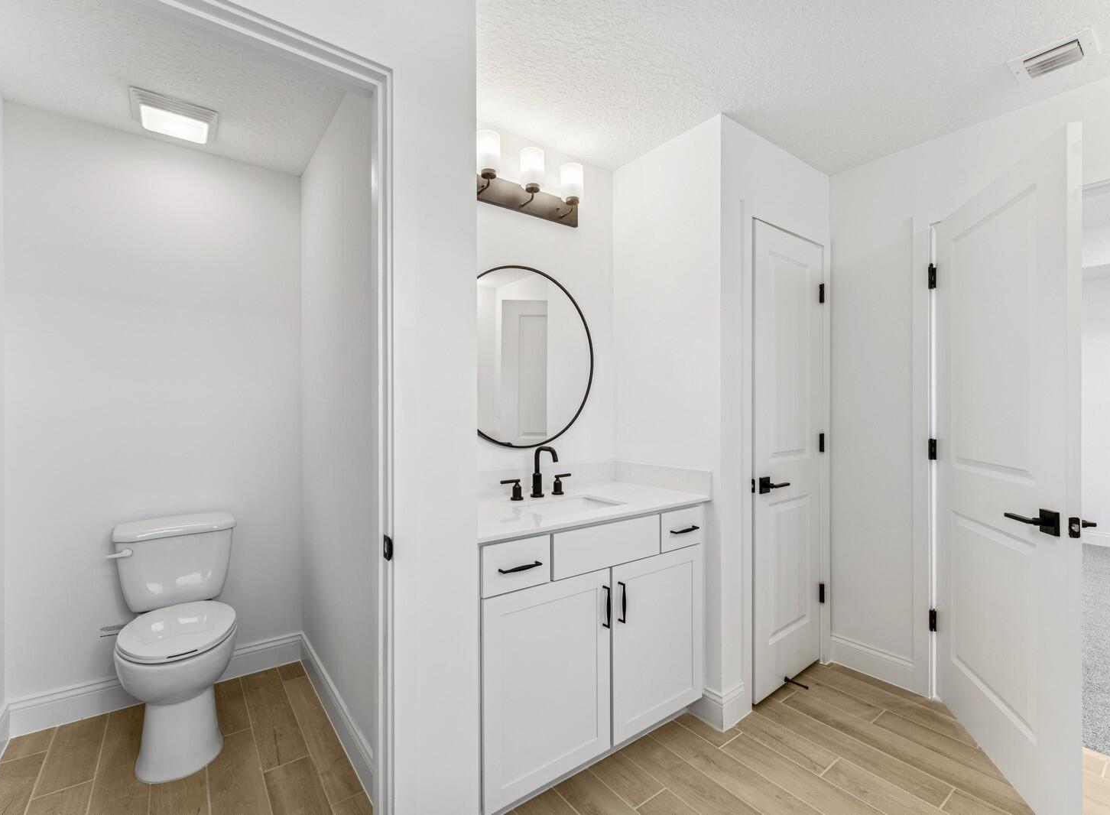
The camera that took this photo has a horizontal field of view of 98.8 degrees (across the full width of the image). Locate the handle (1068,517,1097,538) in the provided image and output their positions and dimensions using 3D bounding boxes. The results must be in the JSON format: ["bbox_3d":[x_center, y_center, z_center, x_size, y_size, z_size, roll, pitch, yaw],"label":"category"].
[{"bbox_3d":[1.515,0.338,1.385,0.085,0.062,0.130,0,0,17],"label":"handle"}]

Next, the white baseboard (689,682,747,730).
[{"bbox_3d":[0.680,1.210,1.980,0.148,0.140,0.152,0,0,-37],"label":"white baseboard"}]

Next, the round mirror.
[{"bbox_3d":[-0.128,-0.213,2.021,0.765,0.765,0.025,0,0,-35],"label":"round mirror"}]

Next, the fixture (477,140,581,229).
[{"bbox_3d":[-0.097,-0.943,1.961,0.590,0.225,0.160,0,0,-35],"label":"fixture"}]

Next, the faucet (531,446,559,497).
[{"bbox_3d":[-0.038,0.254,1.851,0.053,0.200,0.155,0,-1,-37],"label":"faucet"}]

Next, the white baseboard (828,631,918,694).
[{"bbox_3d":[1.498,1.203,2.253,0.016,0.135,0.342,0,-1,-39],"label":"white baseboard"}]

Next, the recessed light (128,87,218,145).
[{"bbox_3d":[-1.505,-1.137,1.890,0.268,0.045,0.268,0,0,-36],"label":"recessed light"}]

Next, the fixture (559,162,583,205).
[{"bbox_3d":[0.073,-0.954,2.044,0.098,0.146,0.098,0,0,0],"label":"fixture"}]

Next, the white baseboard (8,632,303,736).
[{"bbox_3d":[-1.700,1.212,2.129,1.000,0.135,0.016,0,0,-35],"label":"white baseboard"}]

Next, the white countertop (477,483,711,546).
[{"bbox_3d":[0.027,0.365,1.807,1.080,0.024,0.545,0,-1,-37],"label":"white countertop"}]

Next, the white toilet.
[{"bbox_3d":[-1.464,0.873,1.829,0.420,0.790,0.680,0,-1,-37],"label":"white toilet"}]

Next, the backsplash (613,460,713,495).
[{"bbox_3d":[0.459,0.309,2.118,0.020,0.102,0.550,0,0,-40],"label":"backsplash"}]

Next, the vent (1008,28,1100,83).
[{"bbox_3d":[1.648,-1.151,1.574,0.207,0.018,0.193,0,0,-36],"label":"vent"}]

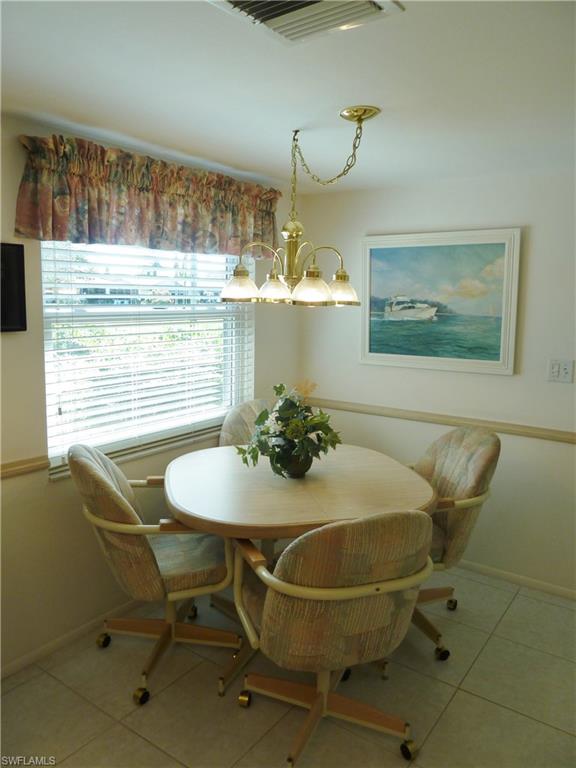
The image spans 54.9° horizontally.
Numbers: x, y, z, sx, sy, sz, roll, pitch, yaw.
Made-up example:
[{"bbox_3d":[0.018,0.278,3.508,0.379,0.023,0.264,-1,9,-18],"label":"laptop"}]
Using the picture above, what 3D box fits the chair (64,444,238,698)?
[{"bbox_3d":[-0.529,0.693,2.270,0.650,0.920,0.590,-1,9,-8],"label":"chair"}]

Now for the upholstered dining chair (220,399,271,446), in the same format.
[{"bbox_3d":[-0.079,0.592,2.947,0.590,0.920,0.630,-1,9,-11],"label":"upholstered dining chair"}]

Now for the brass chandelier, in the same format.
[{"bbox_3d":[0.028,-0.652,2.183,0.600,0.671,0.620,0,9,0],"label":"brass chandelier"}]

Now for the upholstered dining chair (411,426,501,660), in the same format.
[{"bbox_3d":[0.583,0.661,2.523,0.640,0.920,0.590,-2,9,-17],"label":"upholstered dining chair"}]

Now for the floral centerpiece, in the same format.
[{"bbox_3d":[0.014,0.197,2.344,0.410,0.370,0.370,0,9,0],"label":"floral centerpiece"}]

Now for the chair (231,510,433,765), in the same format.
[{"bbox_3d":[0.150,0.766,1.818,0.580,0.920,0.630,-3,9,-20],"label":"chair"}]

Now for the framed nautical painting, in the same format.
[{"bbox_3d":[0.794,-0.443,3.009,0.863,0.726,0.040,7,11,35],"label":"framed nautical painting"}]

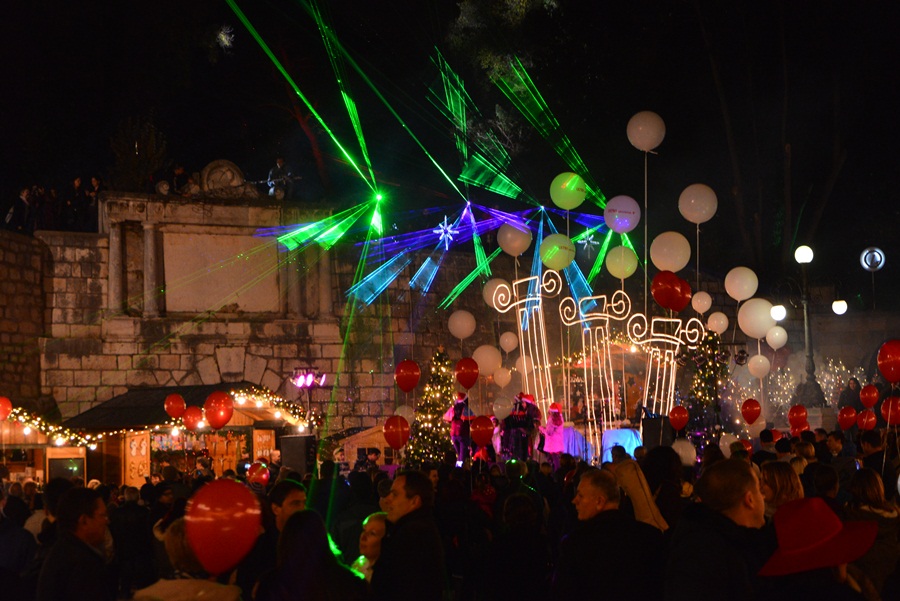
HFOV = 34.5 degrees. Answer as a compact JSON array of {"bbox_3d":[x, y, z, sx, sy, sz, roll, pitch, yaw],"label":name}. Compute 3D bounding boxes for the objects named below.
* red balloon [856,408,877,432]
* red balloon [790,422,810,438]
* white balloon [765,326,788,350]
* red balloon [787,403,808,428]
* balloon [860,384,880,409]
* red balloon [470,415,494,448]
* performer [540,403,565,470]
[{"bbox_3d":[5.972,1.706,20.800,0.270,0.320,0.270,-2,-6,0],"label":"red balloon"},{"bbox_3d":[5.074,1.918,21.000,0.280,0.340,0.280,-2,-6,0],"label":"red balloon"},{"bbox_3d":[4.335,0.510,19.200,0.280,0.310,0.280,-1,-6,0],"label":"white balloon"},{"bbox_3d":[4.939,1.654,20.600,0.270,0.335,0.270,-2,-6,0],"label":"red balloon"},{"bbox_3d":[5.969,1.363,20.600,0.280,0.345,0.280,-2,-6,0],"label":"balloon"},{"bbox_3d":[0.401,1.617,17.900,0.280,0.370,0.280,-2,-6,0],"label":"red balloon"},{"bbox_3d":[1.943,2.730,27.500,0.460,1.620,0.500,-2,-6,5],"label":"performer"}]

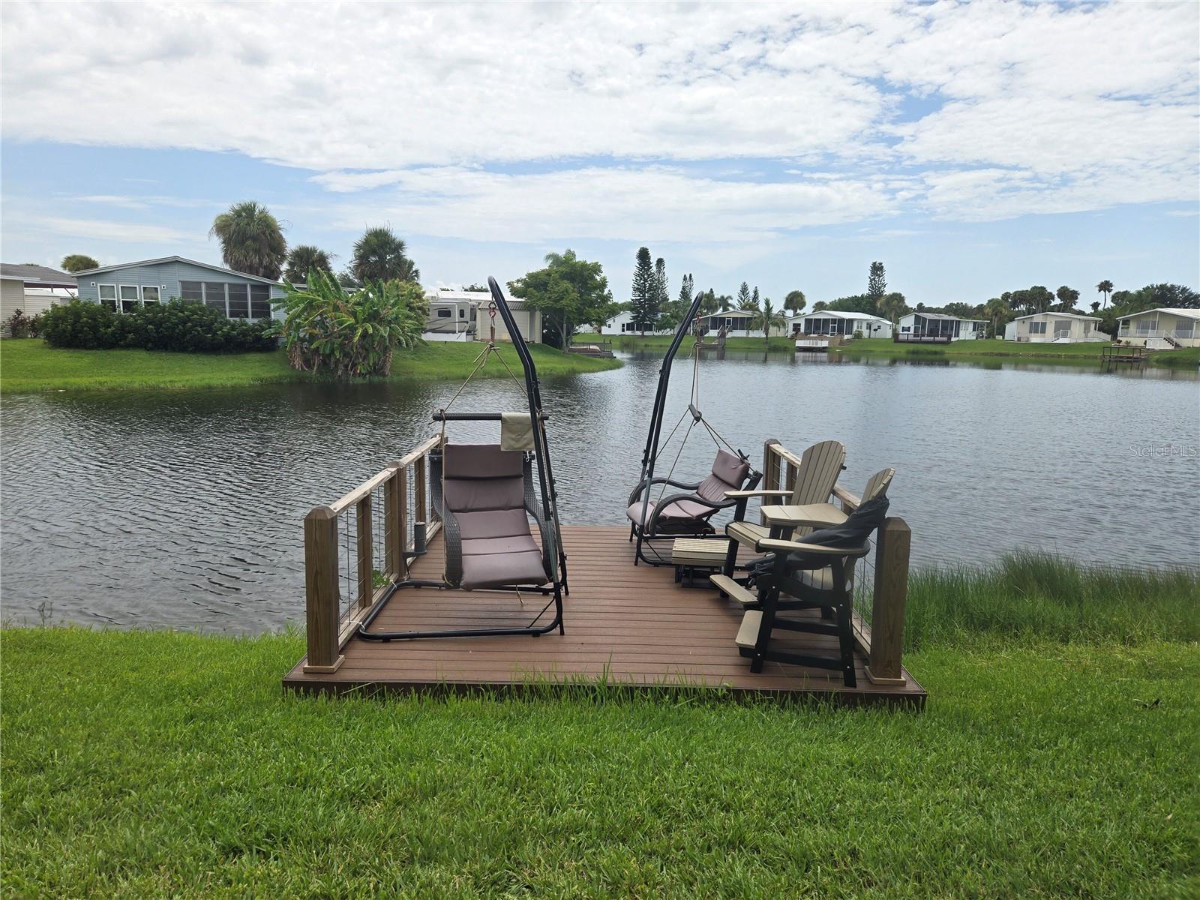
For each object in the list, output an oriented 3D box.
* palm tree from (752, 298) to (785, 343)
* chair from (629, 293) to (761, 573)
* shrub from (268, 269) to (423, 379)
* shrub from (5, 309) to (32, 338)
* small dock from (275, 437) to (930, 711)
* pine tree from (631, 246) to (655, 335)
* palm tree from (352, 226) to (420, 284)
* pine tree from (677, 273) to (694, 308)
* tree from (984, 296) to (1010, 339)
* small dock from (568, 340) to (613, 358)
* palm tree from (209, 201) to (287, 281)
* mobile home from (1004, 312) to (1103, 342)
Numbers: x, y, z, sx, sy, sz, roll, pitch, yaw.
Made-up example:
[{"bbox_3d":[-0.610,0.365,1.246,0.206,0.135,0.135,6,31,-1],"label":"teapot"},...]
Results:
[{"bbox_3d":[20.988,-16.226,100.000,4.100,5.700,4.100,1,9,0],"label":"palm tree"},{"bbox_3d":[0.978,-0.200,7.029,1.340,2.340,1.140,1,9,0],"label":"chair"},{"bbox_3d":[-11.768,-5.895,37.000,6.800,4.900,5.000,1,9,0],"label":"shrub"},{"bbox_3d":[-27.725,-6.021,38.092,1.129,1.418,1.129,1,9,0],"label":"shrub"},{"bbox_3d":[0.047,0.656,6.301,3.649,1.100,3.684,1,9,0],"label":"small dock"},{"bbox_3d":[5.908,-22.255,111.920,3.551,12.400,3.551,1,9,0],"label":"pine tree"},{"bbox_3d":[-13.472,-10.379,50.044,4.048,7.205,4.048,1,9,0],"label":"palm tree"},{"bbox_3d":[17.213,-29.536,160.000,3.500,11.800,3.500,1,9,0],"label":"pine tree"},{"bbox_3d":[53.792,-17.934,108.414,3.506,5.716,3.506,1,9,0],"label":"tree"},{"bbox_3d":[-0.715,-8.089,64.000,3.700,1.300,3.000,1,9,0],"label":"small dock"},{"bbox_3d":[-19.748,-10.027,45.055,4.060,7.801,4.060,1,9,0],"label":"palm tree"},{"bbox_3d":[56.845,-15.403,100.730,9.200,3.608,11.500,8,11,38],"label":"mobile home"}]

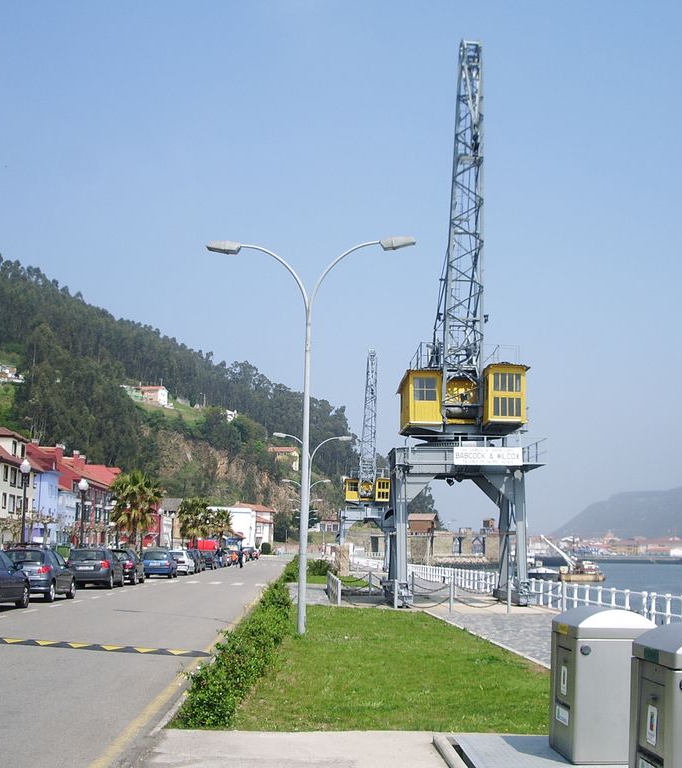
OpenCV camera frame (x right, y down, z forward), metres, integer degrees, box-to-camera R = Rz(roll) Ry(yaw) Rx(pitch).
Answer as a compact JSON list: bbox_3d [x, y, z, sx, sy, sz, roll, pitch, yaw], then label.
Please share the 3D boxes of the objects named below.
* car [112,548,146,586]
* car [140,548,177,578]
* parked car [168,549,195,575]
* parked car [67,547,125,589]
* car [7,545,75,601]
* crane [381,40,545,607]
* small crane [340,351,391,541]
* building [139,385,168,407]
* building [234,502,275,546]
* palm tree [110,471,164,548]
[{"bbox_3d":[-9.415,7.889,44.730,1.685,1.446,3.939,1,-9,-2],"label":"car"},{"bbox_3d":[-9.537,9.539,54.875,1.680,1.500,4.000,1,-9,-2],"label":"car"},{"bbox_3d":[-10.069,11.078,64.182,1.696,1.442,4.215,1,-9,-2],"label":"parked car"},{"bbox_3d":[-9.293,7.052,39.664,1.691,1.459,4.134,1,-9,-2],"label":"parked car"},{"bbox_3d":[-8.537,5.348,29.177,1.666,1.442,3.867,1,-9,-2],"label":"car"},{"bbox_3d":[4.004,-1.660,37.517,5.000,18.900,7.400,1,-9,-2],"label":"crane"},{"bbox_3d":[2.174,6.908,89.686,4.800,18.700,7.200,1,-9,-2],"label":"small crane"},{"bbox_3d":[-76.758,5.049,425.000,9.000,7.900,8.000,-2,-10,17],"label":"building"},{"bbox_3d":[-17.754,30.708,212.325,9.500,10.400,10.000,1,-9,-2],"label":"building"},{"bbox_3d":[-13.237,8.843,67.019,3.400,6.400,3.400,1,-9,-2],"label":"palm tree"}]

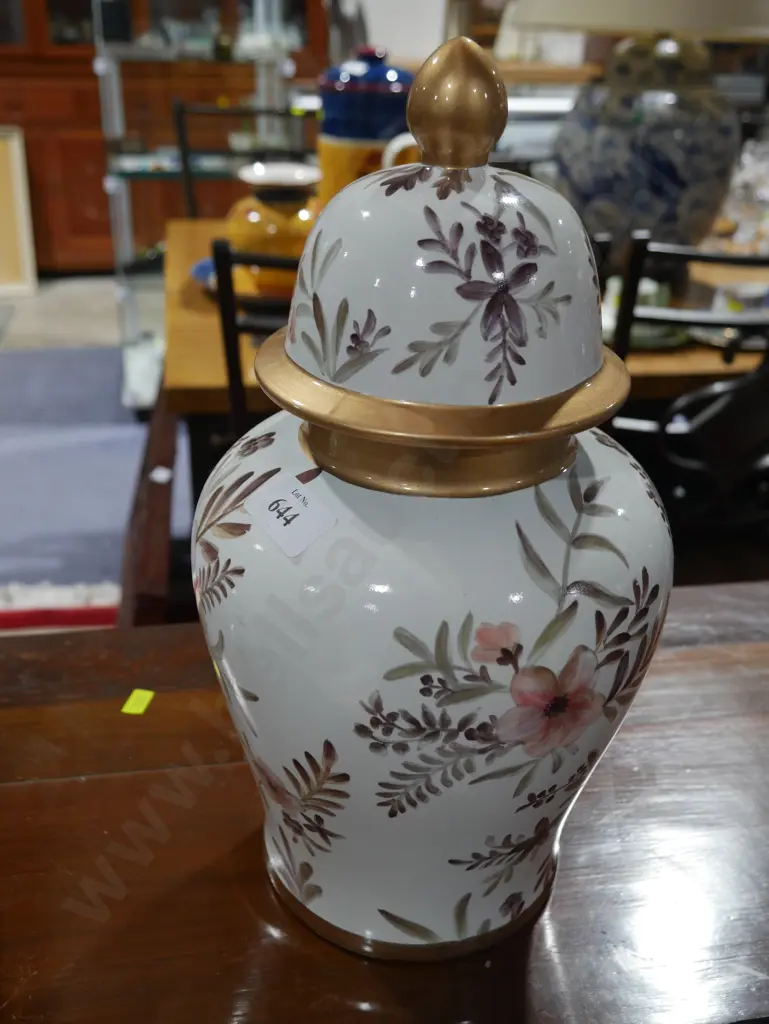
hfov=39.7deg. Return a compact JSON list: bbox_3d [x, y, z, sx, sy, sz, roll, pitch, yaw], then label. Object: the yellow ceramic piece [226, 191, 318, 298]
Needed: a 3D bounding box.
[{"bbox_3d":[-0.160,-0.416,1.640,0.158,0.157,0.158,2,31,0],"label":"yellow ceramic piece"}]

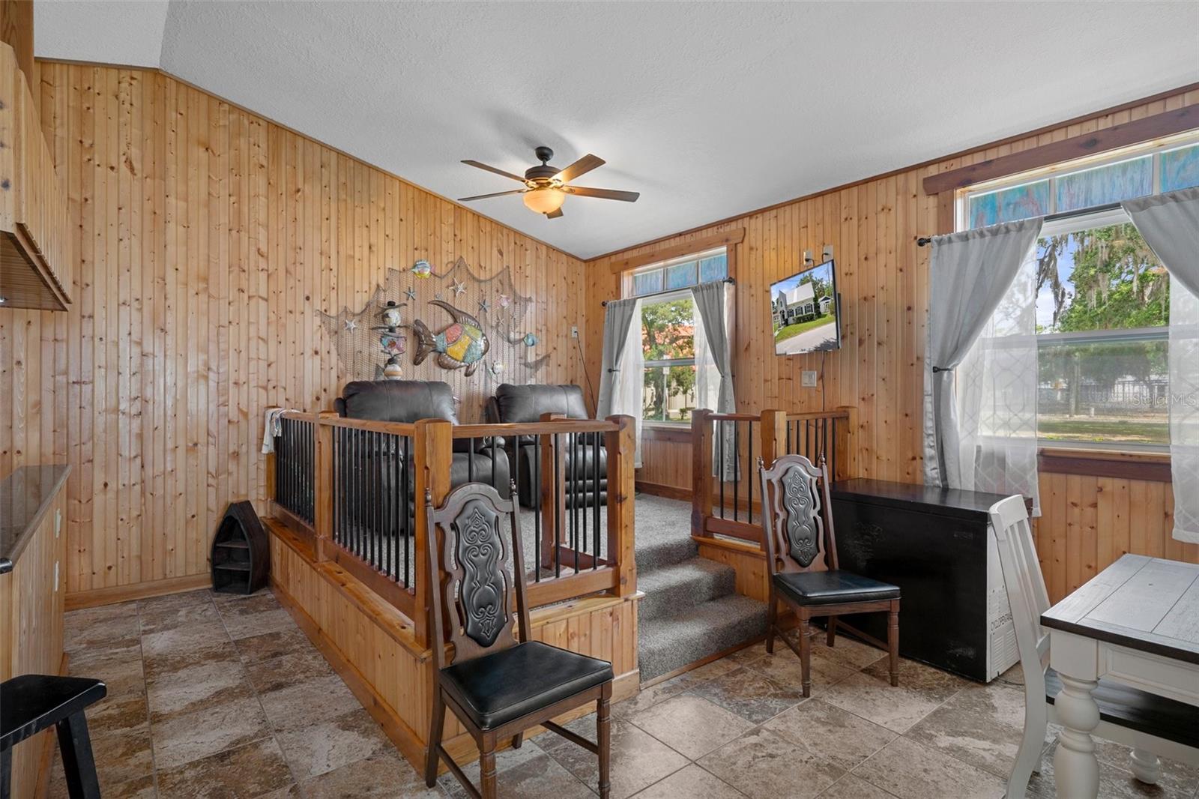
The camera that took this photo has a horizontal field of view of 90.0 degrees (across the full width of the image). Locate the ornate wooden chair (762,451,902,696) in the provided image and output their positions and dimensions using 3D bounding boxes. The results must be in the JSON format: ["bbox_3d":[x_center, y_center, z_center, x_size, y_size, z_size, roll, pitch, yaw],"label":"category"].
[{"bbox_3d":[1.149,0.855,3.139,0.506,1.071,0.631,0,0,-13],"label":"ornate wooden chair"}]

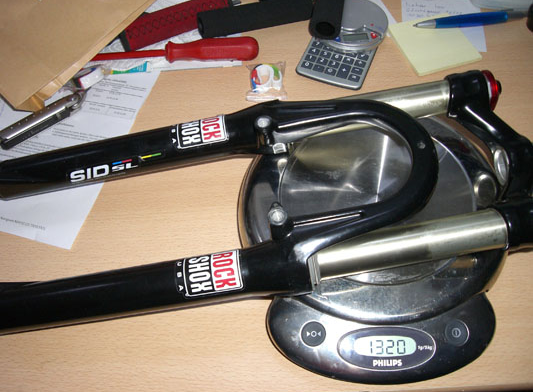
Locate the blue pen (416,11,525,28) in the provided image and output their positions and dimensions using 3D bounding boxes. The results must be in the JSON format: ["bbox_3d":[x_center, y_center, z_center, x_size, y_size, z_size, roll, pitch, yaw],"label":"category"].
[{"bbox_3d":[0.230,-0.196,0.653,0.135,0.015,0.015,-6,58,-4],"label":"blue pen"}]

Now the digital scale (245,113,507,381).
[{"bbox_3d":[0.090,0.021,0.497,0.231,0.054,0.260,0,58,0],"label":"digital scale"}]

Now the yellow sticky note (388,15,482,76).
[{"bbox_3d":[0.184,-0.168,0.645,0.076,0.004,0.076,-16,59,-10],"label":"yellow sticky note"}]

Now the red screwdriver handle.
[{"bbox_3d":[-0.058,-0.156,0.624,0.100,0.027,0.027,-2,58,-1],"label":"red screwdriver handle"}]

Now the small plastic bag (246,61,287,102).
[{"bbox_3d":[0.000,-0.120,0.610,0.042,0.013,0.046,-1,58,0],"label":"small plastic bag"}]

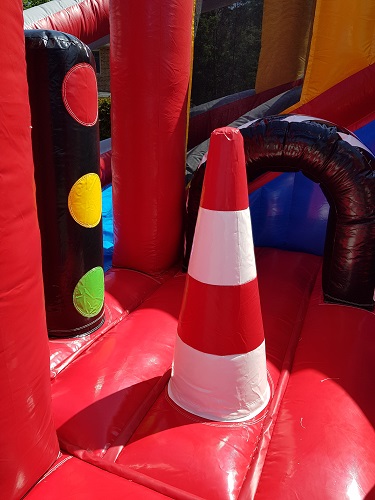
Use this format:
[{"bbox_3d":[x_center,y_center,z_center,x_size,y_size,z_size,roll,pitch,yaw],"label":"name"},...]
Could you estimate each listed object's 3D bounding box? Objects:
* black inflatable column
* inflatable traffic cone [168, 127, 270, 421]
[{"bbox_3d":[-0.820,-0.368,2.418,0.516,1.788,0.516,6,14,23],"label":"black inflatable column"},{"bbox_3d":[0.162,0.088,1.737,0.509,1.232,0.509,1,13,0],"label":"inflatable traffic cone"}]

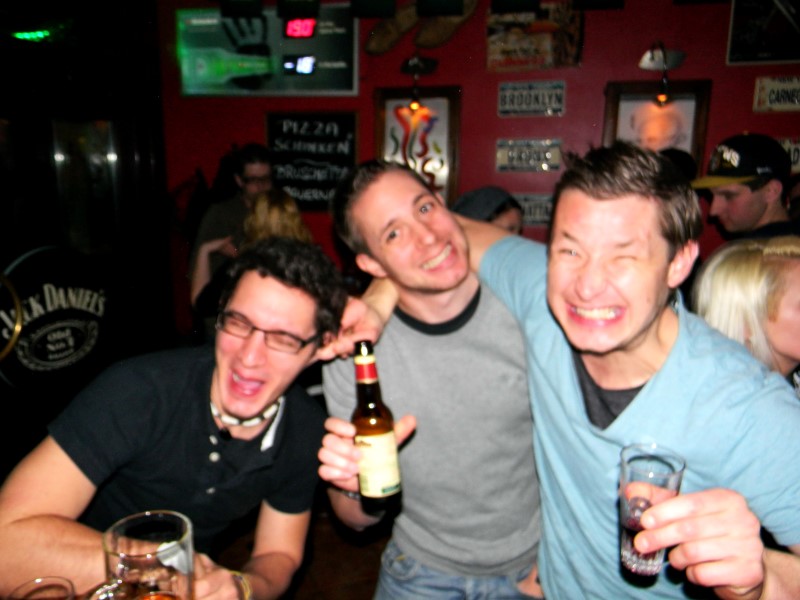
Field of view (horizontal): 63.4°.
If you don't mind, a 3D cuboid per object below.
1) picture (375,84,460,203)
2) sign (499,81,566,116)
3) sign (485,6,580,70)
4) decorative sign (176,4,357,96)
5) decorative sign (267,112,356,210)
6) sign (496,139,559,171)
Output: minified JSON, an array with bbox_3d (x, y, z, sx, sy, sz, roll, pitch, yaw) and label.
[{"bbox_3d":[0.082,-0.706,3.174,0.415,0.645,0.040,2,12,8],"label":"picture"},{"bbox_3d":[0.609,-0.927,2.996,0.298,0.153,0.020,3,9,13],"label":"sign"},{"bbox_3d":[0.614,-1.196,2.950,0.422,0.279,0.025,3,9,13],"label":"sign"},{"bbox_3d":[-0.647,-1.232,3.223,0.959,0.426,0.070,3,9,13],"label":"decorative sign"},{"bbox_3d":[-0.443,-0.694,3.279,0.488,0.492,0.030,3,9,13],"label":"decorative sign"},{"bbox_3d":[0.604,-0.679,3.036,0.294,0.153,0.020,3,9,13],"label":"sign"}]

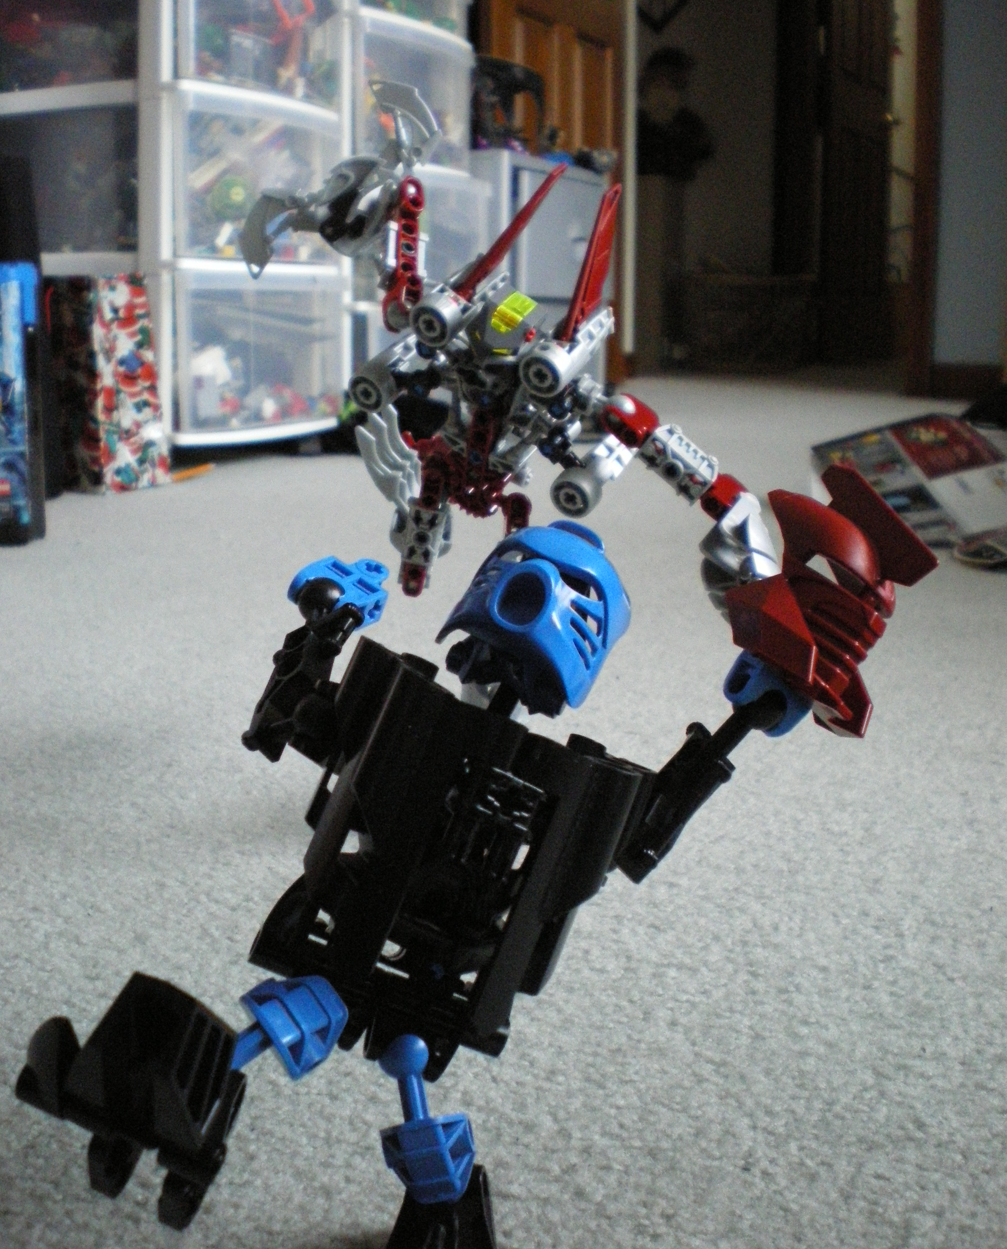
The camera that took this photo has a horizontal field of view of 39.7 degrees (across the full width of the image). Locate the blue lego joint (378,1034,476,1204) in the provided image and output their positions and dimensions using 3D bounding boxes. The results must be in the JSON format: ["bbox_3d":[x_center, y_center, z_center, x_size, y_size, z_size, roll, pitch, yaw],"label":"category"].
[{"bbox_3d":[-0.017,0.102,0.288,0.017,0.036,0.015,-11,-7,-18],"label":"blue lego joint"}]

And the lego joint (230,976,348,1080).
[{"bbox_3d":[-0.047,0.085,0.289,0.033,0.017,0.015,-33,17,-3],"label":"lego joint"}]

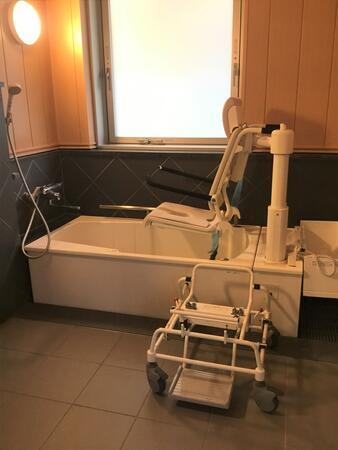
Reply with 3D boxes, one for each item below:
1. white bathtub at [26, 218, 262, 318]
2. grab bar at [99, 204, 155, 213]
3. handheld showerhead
[{"bbox_3d":[-0.126,0.276,2.925,1.499,0.400,0.818,4,18,15],"label":"white bathtub"},{"bbox_3d":[-0.284,-0.126,3.259,0.620,0.045,0.080,4,18,15],"label":"grab bar"},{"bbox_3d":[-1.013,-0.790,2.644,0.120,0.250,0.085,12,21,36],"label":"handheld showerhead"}]

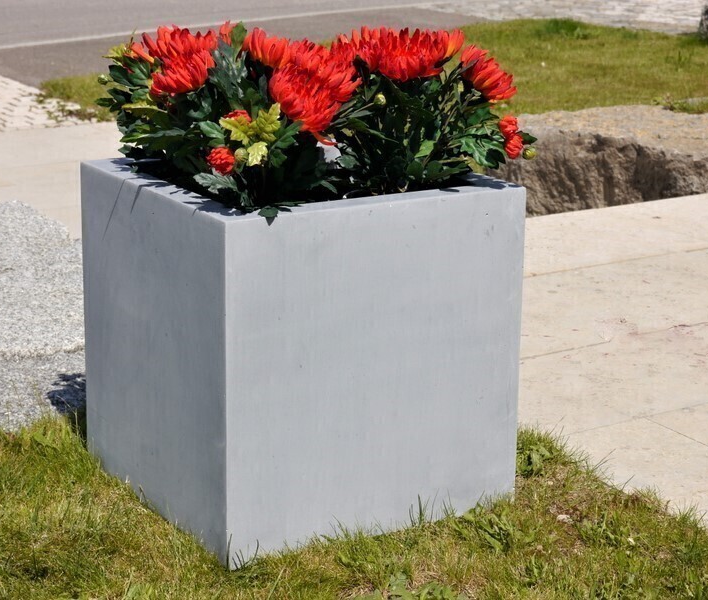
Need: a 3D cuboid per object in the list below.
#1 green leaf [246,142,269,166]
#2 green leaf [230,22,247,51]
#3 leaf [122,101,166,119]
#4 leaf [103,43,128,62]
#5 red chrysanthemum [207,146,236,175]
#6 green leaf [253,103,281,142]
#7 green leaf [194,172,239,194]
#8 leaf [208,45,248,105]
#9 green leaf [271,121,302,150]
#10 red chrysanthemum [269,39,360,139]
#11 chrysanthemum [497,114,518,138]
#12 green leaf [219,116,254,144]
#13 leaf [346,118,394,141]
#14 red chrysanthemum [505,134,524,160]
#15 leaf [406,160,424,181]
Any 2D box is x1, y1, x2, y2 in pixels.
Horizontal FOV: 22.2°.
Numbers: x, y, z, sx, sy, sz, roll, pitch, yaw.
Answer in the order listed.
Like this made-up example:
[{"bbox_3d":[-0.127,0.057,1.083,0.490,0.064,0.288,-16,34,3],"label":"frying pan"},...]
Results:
[{"bbox_3d":[-0.136,-0.205,2.540,0.028,0.035,0.007,11,-22,7],"label":"green leaf"},{"bbox_3d":[-0.168,-0.384,2.625,0.022,0.039,0.007,11,-6,-10],"label":"green leaf"},{"bbox_3d":[-0.310,-0.282,2.665,0.065,0.016,0.036,9,19,-19],"label":"leaf"},{"bbox_3d":[-0.365,-0.379,2.760,0.042,0.031,0.030,4,16,12],"label":"leaf"},{"bbox_3d":[-0.187,-0.197,2.540,0.043,0.041,0.040,2,16,5],"label":"red chrysanthemum"},{"bbox_3d":[-0.124,-0.251,2.550,0.034,0.052,0.011,30,0,17],"label":"green leaf"},{"bbox_3d":[-0.196,-0.166,2.565,0.063,0.012,0.023,19,54,-11],"label":"green leaf"},{"bbox_3d":[-0.185,-0.331,2.660,0.060,0.092,0.035,-1,16,-4],"label":"leaf"},{"bbox_3d":[-0.096,-0.234,2.560,0.026,0.052,0.010,47,0,19],"label":"green leaf"},{"bbox_3d":[-0.057,-0.307,2.620,0.135,0.138,0.110,0,16,-1],"label":"red chrysanthemum"},{"bbox_3d":[0.235,-0.264,2.740,0.031,0.036,0.032,-1,16,-5],"label":"chrysanthemum"},{"bbox_3d":[-0.166,-0.240,2.550,0.049,0.031,0.011,29,-29,-11],"label":"green leaf"},{"bbox_3d":[0.023,-0.252,2.645,0.074,0.011,0.022,23,38,11],"label":"leaf"},{"bbox_3d":[0.243,-0.234,2.730,0.031,0.039,0.032,-5,16,-19],"label":"red chrysanthemum"},{"bbox_3d":[0.092,-0.194,2.700,0.028,0.031,0.018,1,16,2],"label":"leaf"}]

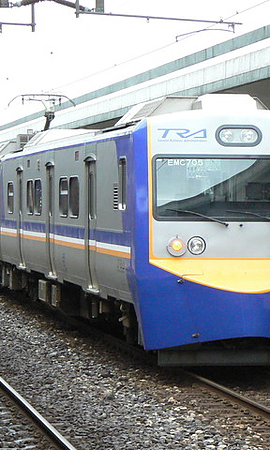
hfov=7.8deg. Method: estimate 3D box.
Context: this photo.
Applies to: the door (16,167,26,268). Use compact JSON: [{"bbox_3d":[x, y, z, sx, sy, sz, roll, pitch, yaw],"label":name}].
[{"bbox_3d":[-2.438,-0.149,42.001,0.100,2.050,1.250,0,1,-9],"label":"door"}]

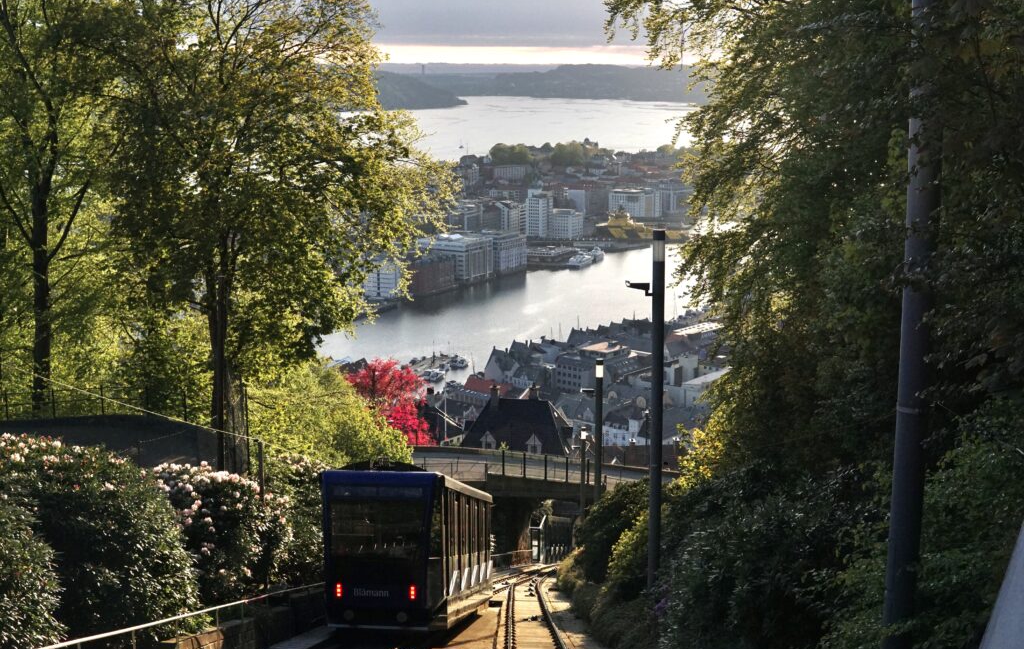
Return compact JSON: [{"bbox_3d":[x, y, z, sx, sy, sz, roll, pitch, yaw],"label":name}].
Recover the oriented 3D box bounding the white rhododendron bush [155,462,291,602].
[{"bbox_3d":[-6.626,4.761,29.300,2.850,2.950,2.700,0,12,0],"label":"white rhododendron bush"}]

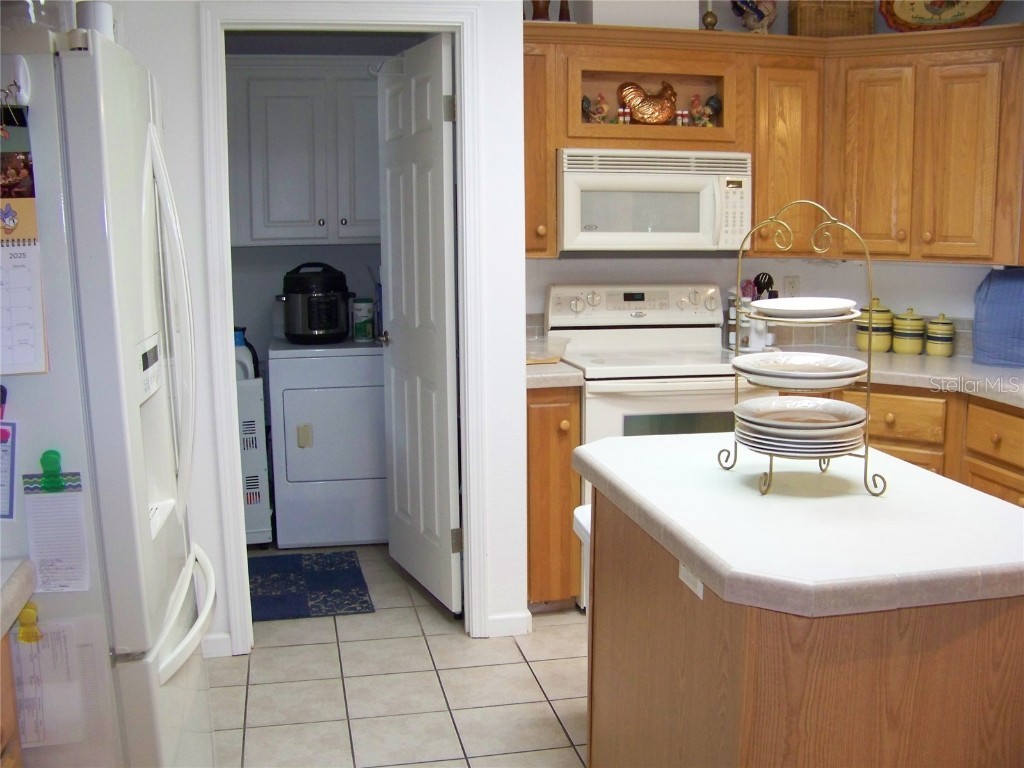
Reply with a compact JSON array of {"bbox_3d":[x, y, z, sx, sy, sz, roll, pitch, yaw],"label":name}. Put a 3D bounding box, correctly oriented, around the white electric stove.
[{"bbox_3d":[0.560,0.223,4.138,0.752,1.185,0.670,-2,9,-12],"label":"white electric stove"}]

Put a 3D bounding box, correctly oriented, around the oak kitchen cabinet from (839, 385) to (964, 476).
[{"bbox_3d":[1.491,0.389,4.005,0.460,0.875,0.600,5,11,33],"label":"oak kitchen cabinet"}]

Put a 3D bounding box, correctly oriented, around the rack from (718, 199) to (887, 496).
[{"bbox_3d":[0.580,-0.080,2.127,0.380,0.575,0.285,8,12,43],"label":"rack"}]

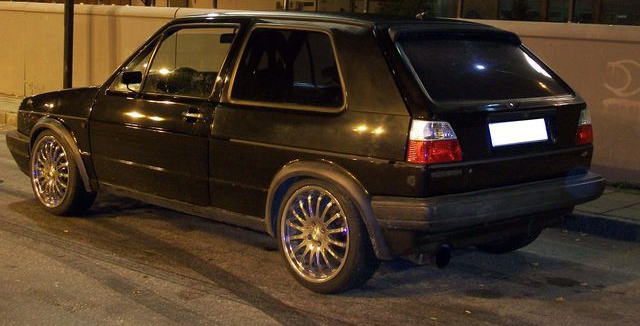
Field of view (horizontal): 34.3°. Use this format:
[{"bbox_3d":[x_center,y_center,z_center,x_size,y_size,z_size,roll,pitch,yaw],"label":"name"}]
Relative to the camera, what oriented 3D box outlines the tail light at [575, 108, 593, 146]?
[{"bbox_3d":[1.446,-0.191,5.738,0.120,0.200,0.280,8,10,44],"label":"tail light"}]

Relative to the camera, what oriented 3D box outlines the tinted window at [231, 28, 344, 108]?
[{"bbox_3d":[-0.142,-0.489,5.346,0.860,0.425,0.030,8,-7,44],"label":"tinted window"}]

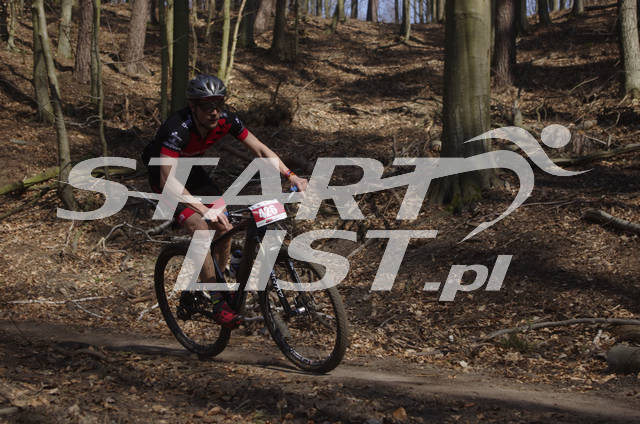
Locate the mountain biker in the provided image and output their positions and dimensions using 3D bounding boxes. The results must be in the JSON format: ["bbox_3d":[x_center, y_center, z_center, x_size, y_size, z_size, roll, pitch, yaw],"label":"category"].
[{"bbox_3d":[-0.625,-0.053,6.510,0.694,1.428,0.984,-10,5,-36],"label":"mountain biker"}]

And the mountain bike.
[{"bbox_3d":[-0.476,0.384,6.475,0.720,1.040,1.815,-20,11,-37],"label":"mountain bike"}]

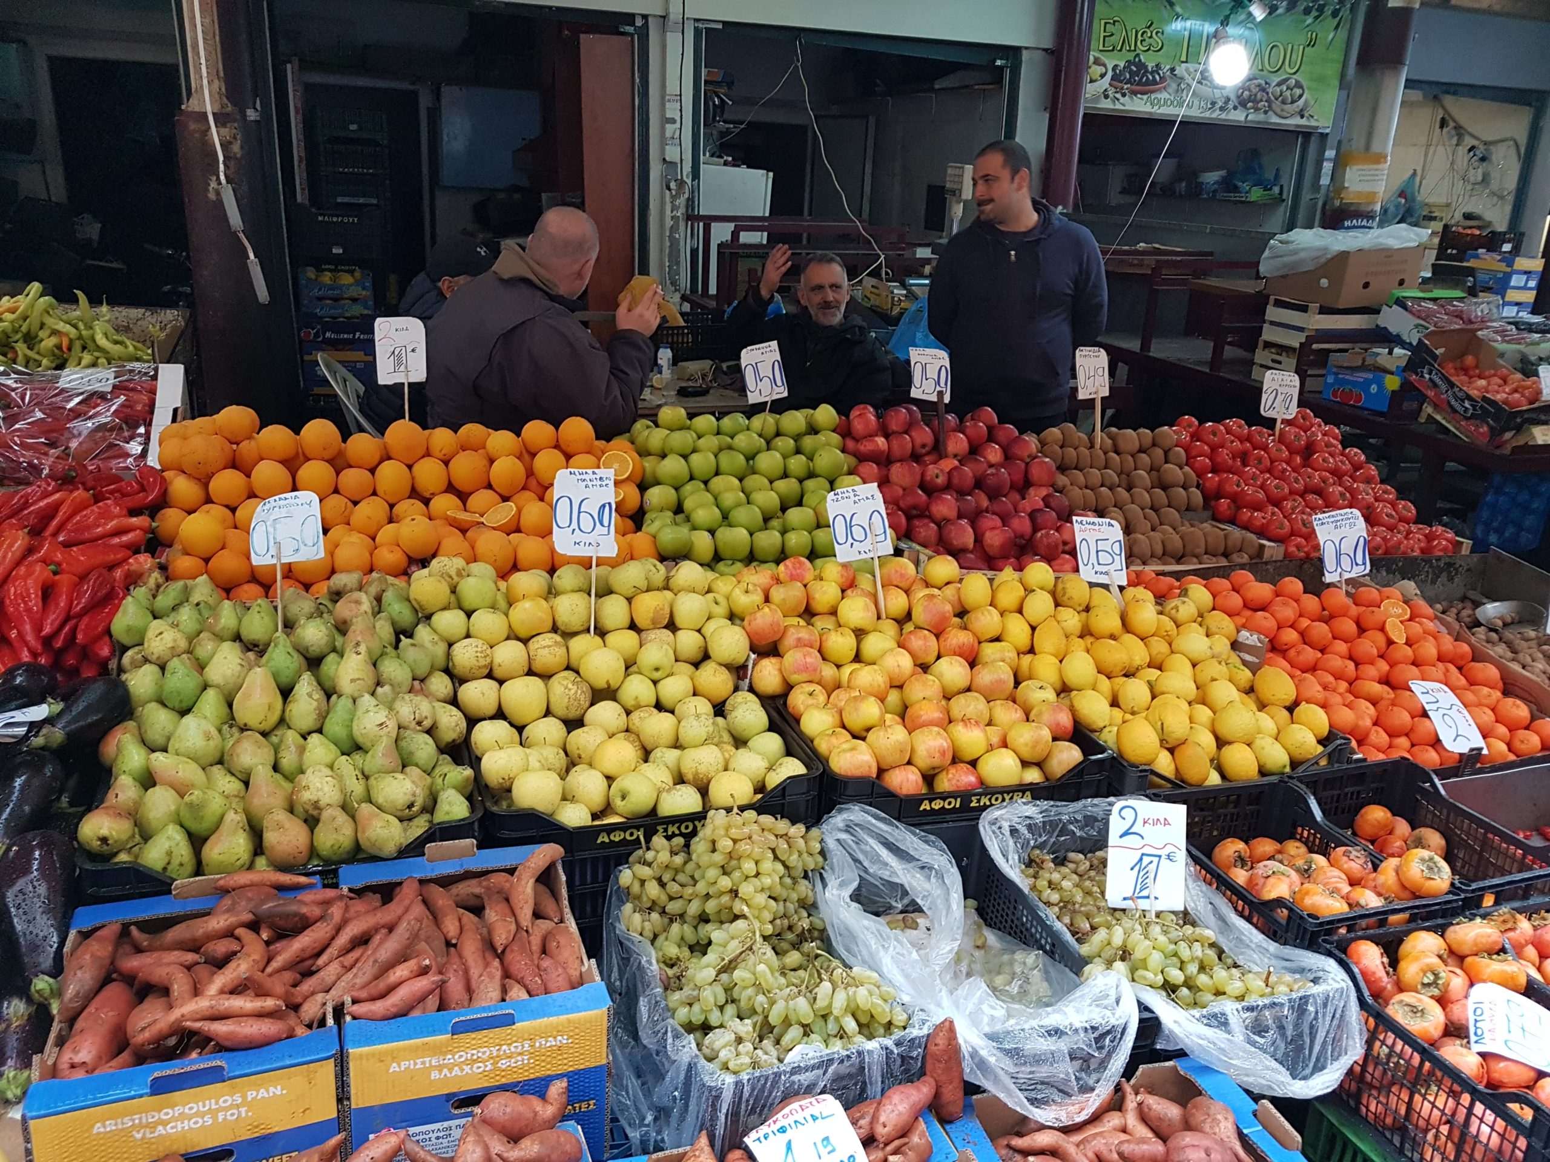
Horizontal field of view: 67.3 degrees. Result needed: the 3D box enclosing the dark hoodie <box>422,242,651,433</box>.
[{"bbox_3d":[-0.605,-0.545,3.020,0.450,0.680,0.540,-14,24,-41],"label":"dark hoodie"}]

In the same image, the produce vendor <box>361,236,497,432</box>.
[{"bbox_3d":[-0.887,-0.469,3.350,0.600,1.050,0.520,-6,20,-25],"label":"produce vendor"}]

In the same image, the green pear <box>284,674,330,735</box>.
[{"bbox_3d":[-0.809,0.214,2.010,0.073,0.105,0.073,3,6,0],"label":"green pear"}]

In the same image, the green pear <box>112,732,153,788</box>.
[{"bbox_3d":[-1.021,0.286,1.850,0.068,0.097,0.068,-15,6,0],"label":"green pear"}]

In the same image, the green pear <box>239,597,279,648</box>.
[{"bbox_3d":[-0.863,0.070,1.950,0.066,0.088,0.066,-3,-20,0],"label":"green pear"}]

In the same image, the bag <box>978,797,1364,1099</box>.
[{"bbox_3d":[0.543,0.504,1.700,0.340,0.210,0.510,-2,19,-13],"label":"bag"}]

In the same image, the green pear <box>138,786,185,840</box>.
[{"bbox_3d":[-0.824,0.312,1.560,0.067,0.086,0.067,9,6,0],"label":"green pear"}]

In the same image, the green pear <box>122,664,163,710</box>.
[{"bbox_3d":[-1.081,0.181,1.990,0.071,0.092,0.071,21,6,0],"label":"green pear"}]

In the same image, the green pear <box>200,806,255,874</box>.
[{"bbox_3d":[-0.748,0.356,1.590,0.071,0.095,0.071,16,6,0],"label":"green pear"}]

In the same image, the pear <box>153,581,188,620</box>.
[{"bbox_3d":[-1.011,0.035,1.950,0.086,0.064,0.064,-44,0,-9],"label":"pear"}]

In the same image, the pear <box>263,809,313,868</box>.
[{"bbox_3d":[-0.679,0.359,1.620,0.070,0.088,0.070,-9,12,3],"label":"pear"}]

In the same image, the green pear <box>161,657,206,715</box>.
[{"bbox_3d":[-0.936,0.166,1.840,0.068,0.090,0.068,2,9,0],"label":"green pear"}]

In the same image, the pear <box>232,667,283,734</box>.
[{"bbox_3d":[-0.883,0.206,1.990,0.082,0.108,0.082,1,6,0],"label":"pear"}]

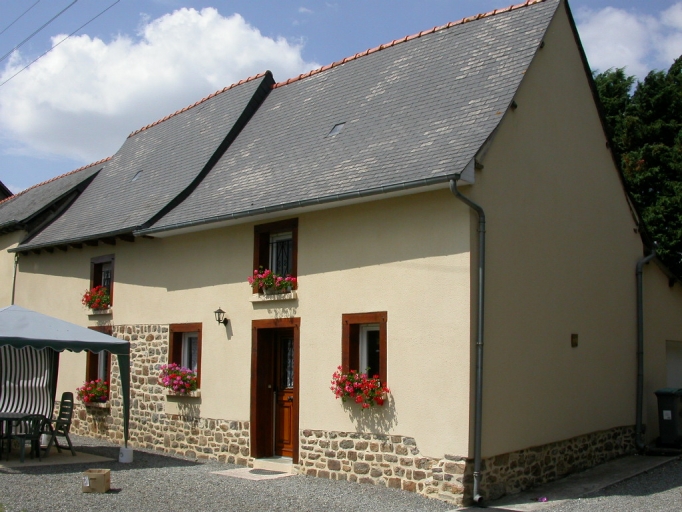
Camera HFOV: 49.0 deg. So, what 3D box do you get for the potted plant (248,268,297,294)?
[{"bbox_3d":[-1.138,0.449,12.441,0.980,0.400,0.340,-6,-11,41],"label":"potted plant"}]

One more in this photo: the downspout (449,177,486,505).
[{"bbox_3d":[1.625,1.112,9.749,0.180,4.100,0.700,-6,-11,41],"label":"downspout"}]

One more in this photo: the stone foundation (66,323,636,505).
[{"bbox_3d":[-0.082,2.774,15.387,10.100,2.500,6.200,-6,-11,41],"label":"stone foundation"}]

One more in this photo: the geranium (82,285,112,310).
[{"bbox_3d":[-5.183,0.878,15.843,0.750,0.500,0.420,-6,-11,41],"label":"geranium"}]

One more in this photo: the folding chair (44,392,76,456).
[{"bbox_3d":[-4.719,2.843,12.600,0.600,1.050,0.560,8,-11,-42],"label":"folding chair"}]

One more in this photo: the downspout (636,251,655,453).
[{"bbox_3d":[5.755,1.811,14.200,0.150,3.750,0.650,-6,-11,41],"label":"downspout"}]

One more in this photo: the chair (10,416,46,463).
[{"bbox_3d":[-5.133,2.997,12.300,0.540,0.800,0.560,6,-10,-34],"label":"chair"}]

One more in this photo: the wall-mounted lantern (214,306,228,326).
[{"bbox_3d":[-2.087,1.057,13.078,0.190,0.330,0.250,-6,-11,41],"label":"wall-mounted lantern"}]

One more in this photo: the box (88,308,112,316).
[{"bbox_3d":[-5.083,1.200,15.827,0.920,0.150,0.240,-6,-11,41],"label":"box"}]

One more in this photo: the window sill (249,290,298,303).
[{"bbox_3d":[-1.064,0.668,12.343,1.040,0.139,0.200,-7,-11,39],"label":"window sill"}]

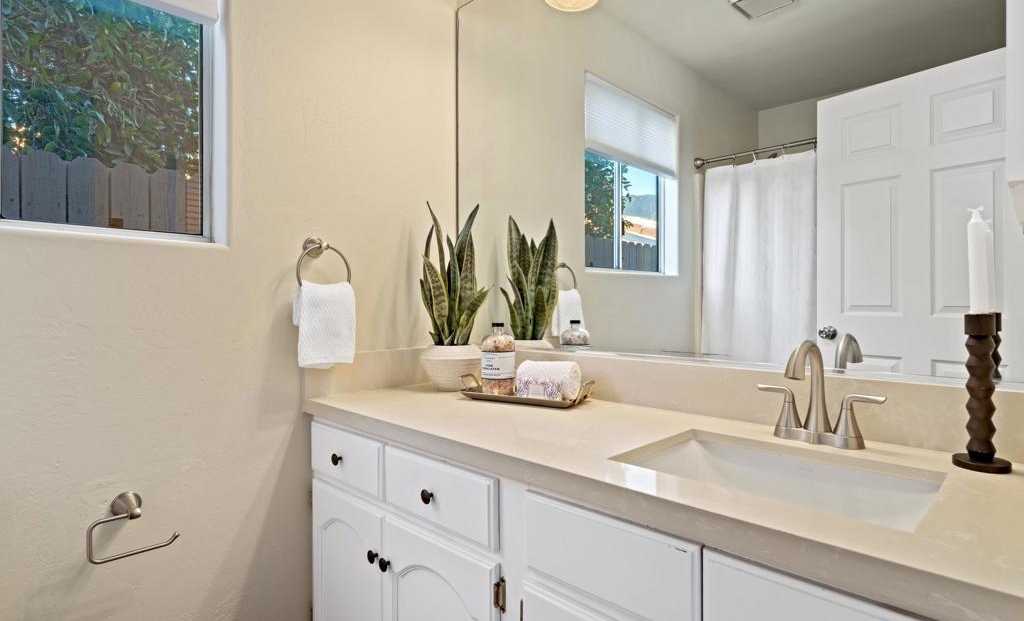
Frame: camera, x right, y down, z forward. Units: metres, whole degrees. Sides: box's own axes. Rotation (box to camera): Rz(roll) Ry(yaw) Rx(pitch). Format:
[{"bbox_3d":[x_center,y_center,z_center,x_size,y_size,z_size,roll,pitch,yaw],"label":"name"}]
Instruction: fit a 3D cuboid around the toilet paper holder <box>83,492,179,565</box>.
[{"bbox_3d":[-0.842,0.471,1.200,0.083,0.121,0.169,1,1,45],"label":"toilet paper holder"}]

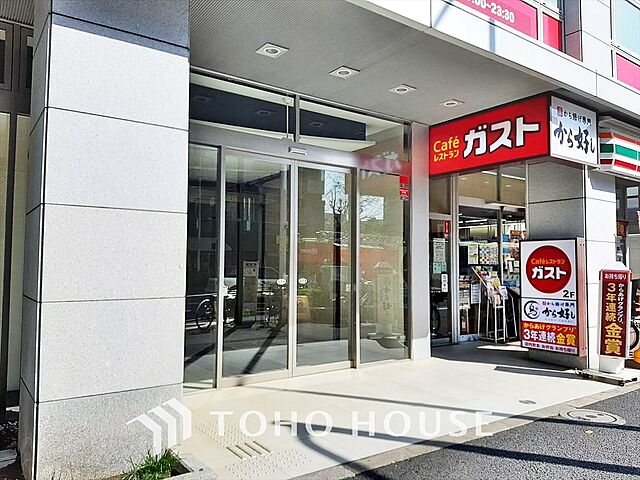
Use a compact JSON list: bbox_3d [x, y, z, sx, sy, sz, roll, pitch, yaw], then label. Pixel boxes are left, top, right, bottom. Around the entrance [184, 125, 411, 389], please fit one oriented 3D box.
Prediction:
[{"bbox_3d":[-0.142,0.242,5.990,3.494,2.861,0.174,2,-3,-36],"label":"entrance"}]

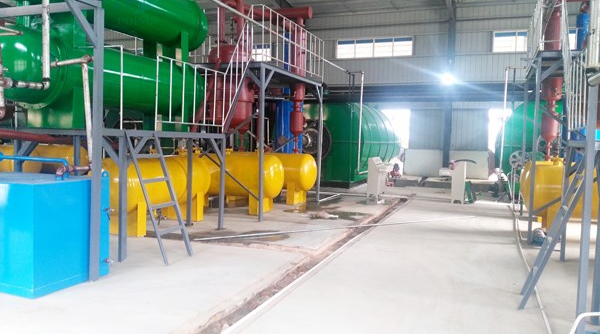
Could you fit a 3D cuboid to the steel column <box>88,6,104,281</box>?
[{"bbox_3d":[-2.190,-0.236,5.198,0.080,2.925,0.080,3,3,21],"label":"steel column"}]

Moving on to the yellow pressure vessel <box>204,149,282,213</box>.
[{"bbox_3d":[-1.556,0.286,10.738,2.636,1.310,0.967,3,3,21],"label":"yellow pressure vessel"}]

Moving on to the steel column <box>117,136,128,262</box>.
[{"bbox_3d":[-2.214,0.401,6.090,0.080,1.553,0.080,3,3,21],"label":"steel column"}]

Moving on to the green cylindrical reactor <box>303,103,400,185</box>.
[{"bbox_3d":[1.801,-1.109,20.309,2.902,2.964,8.112,3,3,21],"label":"green cylindrical reactor"}]

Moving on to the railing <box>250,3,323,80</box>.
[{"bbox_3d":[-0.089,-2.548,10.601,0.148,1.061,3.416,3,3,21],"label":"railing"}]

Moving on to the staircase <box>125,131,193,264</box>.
[{"bbox_3d":[-1.799,0.373,6.229,0.671,1.615,0.593,3,3,21],"label":"staircase"}]

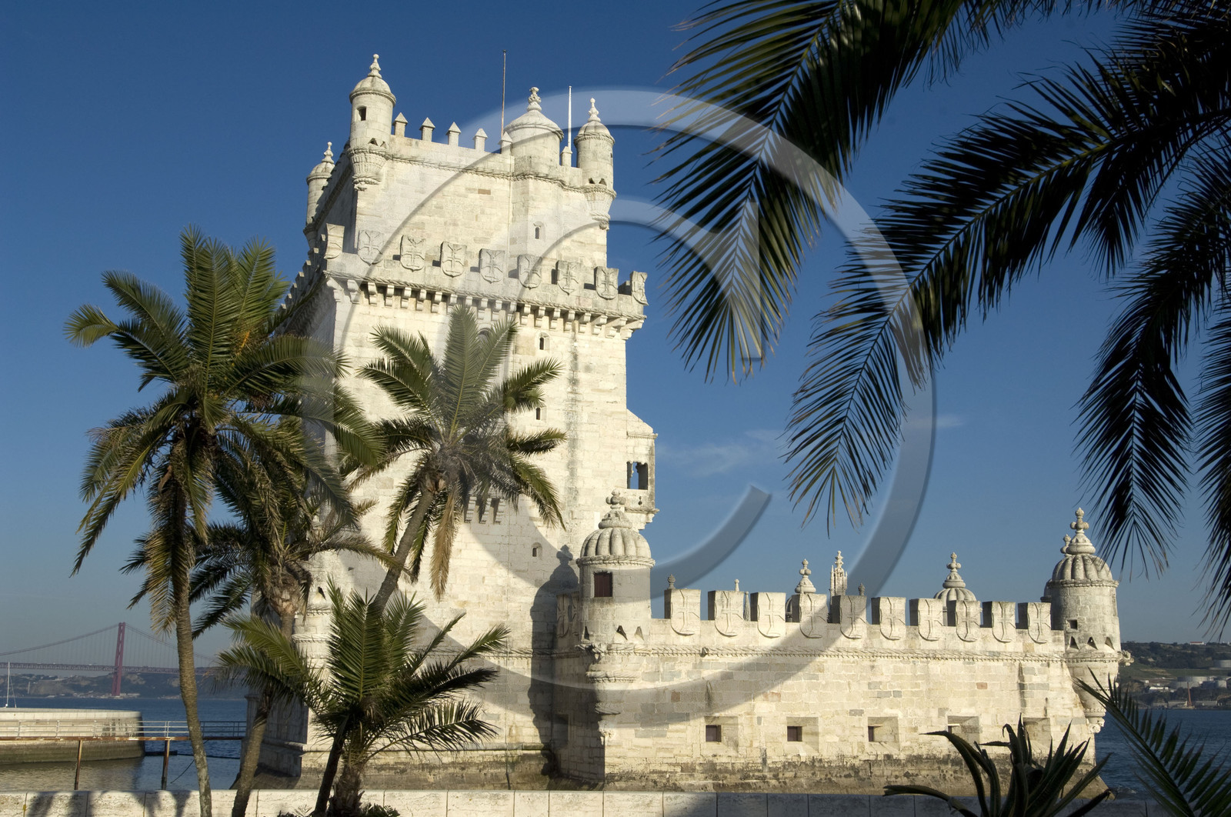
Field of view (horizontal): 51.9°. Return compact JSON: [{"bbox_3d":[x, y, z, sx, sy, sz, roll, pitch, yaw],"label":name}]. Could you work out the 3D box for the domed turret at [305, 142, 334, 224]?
[{"bbox_3d":[-13.873,-10.711,60.798,1.854,4.517,1.854,6,-14,-23],"label":"domed turret"}]

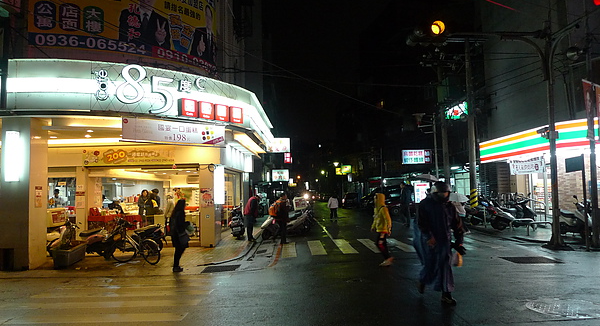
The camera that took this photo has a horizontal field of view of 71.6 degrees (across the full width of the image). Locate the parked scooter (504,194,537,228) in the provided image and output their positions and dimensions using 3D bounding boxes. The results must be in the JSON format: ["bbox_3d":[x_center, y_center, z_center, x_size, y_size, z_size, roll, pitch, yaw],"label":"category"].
[{"bbox_3d":[7.721,1.731,14.700,1.700,1.120,0.680,-2,-4,7],"label":"parked scooter"}]

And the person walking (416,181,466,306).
[{"bbox_3d":[2.088,1.156,6.183,0.620,1.770,0.500,0,-4,-13],"label":"person walking"}]

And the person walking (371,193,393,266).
[{"bbox_3d":[1.820,1.440,9.312,0.450,1.600,0.450,0,-4,-21],"label":"person walking"}]

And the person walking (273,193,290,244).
[{"bbox_3d":[-0.604,1.756,13.286,0.520,1.600,0.480,-1,-4,-6],"label":"person walking"}]

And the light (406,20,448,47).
[{"bbox_3d":[3.262,-3.300,10.600,0.980,0.420,0.500,-1,-4,2],"label":"light"}]

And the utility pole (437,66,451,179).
[{"bbox_3d":[7.097,-1.005,20.211,0.330,7.700,0.330,-1,-4,0],"label":"utility pole"}]

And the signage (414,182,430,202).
[{"bbox_3d":[5.742,1.397,19.500,0.740,1.000,0.200,-2,-4,7],"label":"signage"}]

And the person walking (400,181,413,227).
[{"bbox_3d":[4.429,1.726,17.300,0.500,1.740,0.460,-1,-4,-3],"label":"person walking"}]

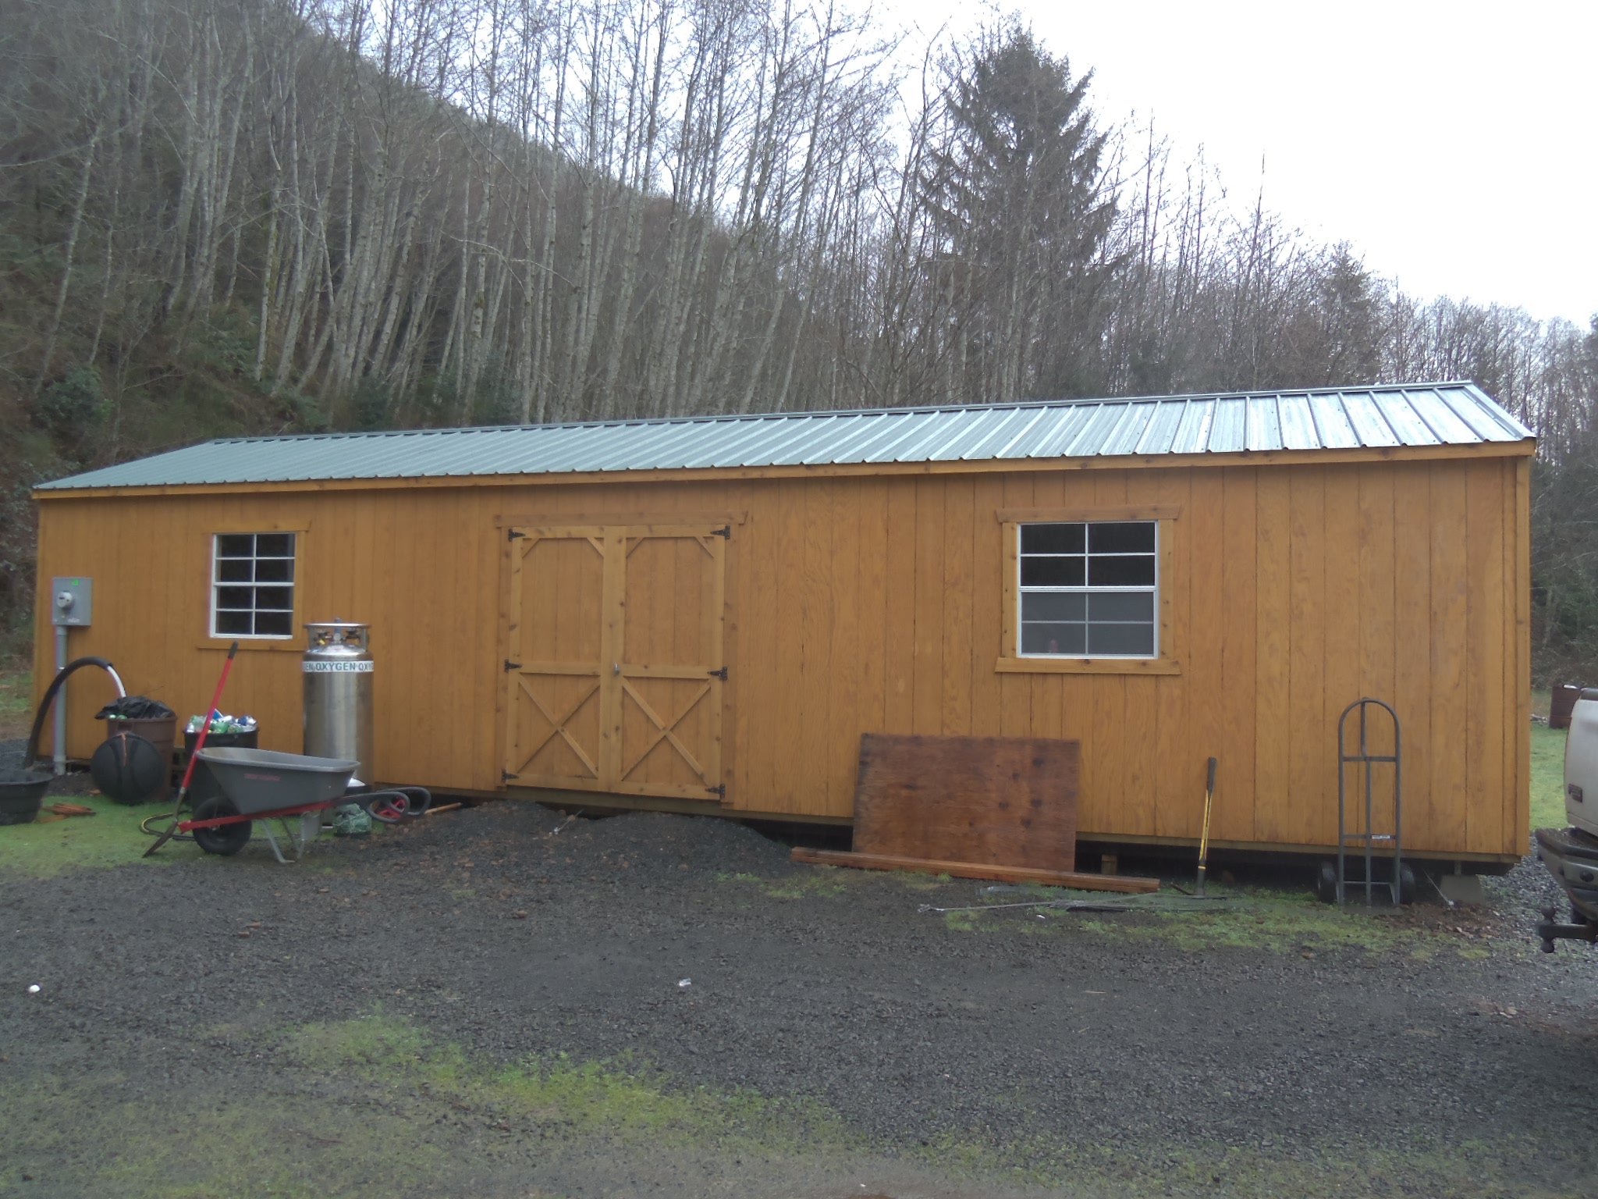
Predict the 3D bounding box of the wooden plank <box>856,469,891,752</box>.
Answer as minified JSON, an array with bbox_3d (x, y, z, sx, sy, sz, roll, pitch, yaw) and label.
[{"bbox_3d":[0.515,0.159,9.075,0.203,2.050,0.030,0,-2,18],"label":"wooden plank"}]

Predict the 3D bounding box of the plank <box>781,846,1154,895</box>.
[{"bbox_3d":[1.126,1.778,8.539,2.429,0.080,0.095,1,-2,18],"label":"plank"}]

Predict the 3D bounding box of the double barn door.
[{"bbox_3d":[-1.405,0.444,9.743,1.820,2.020,0.060,0,-2,19],"label":"double barn door"}]

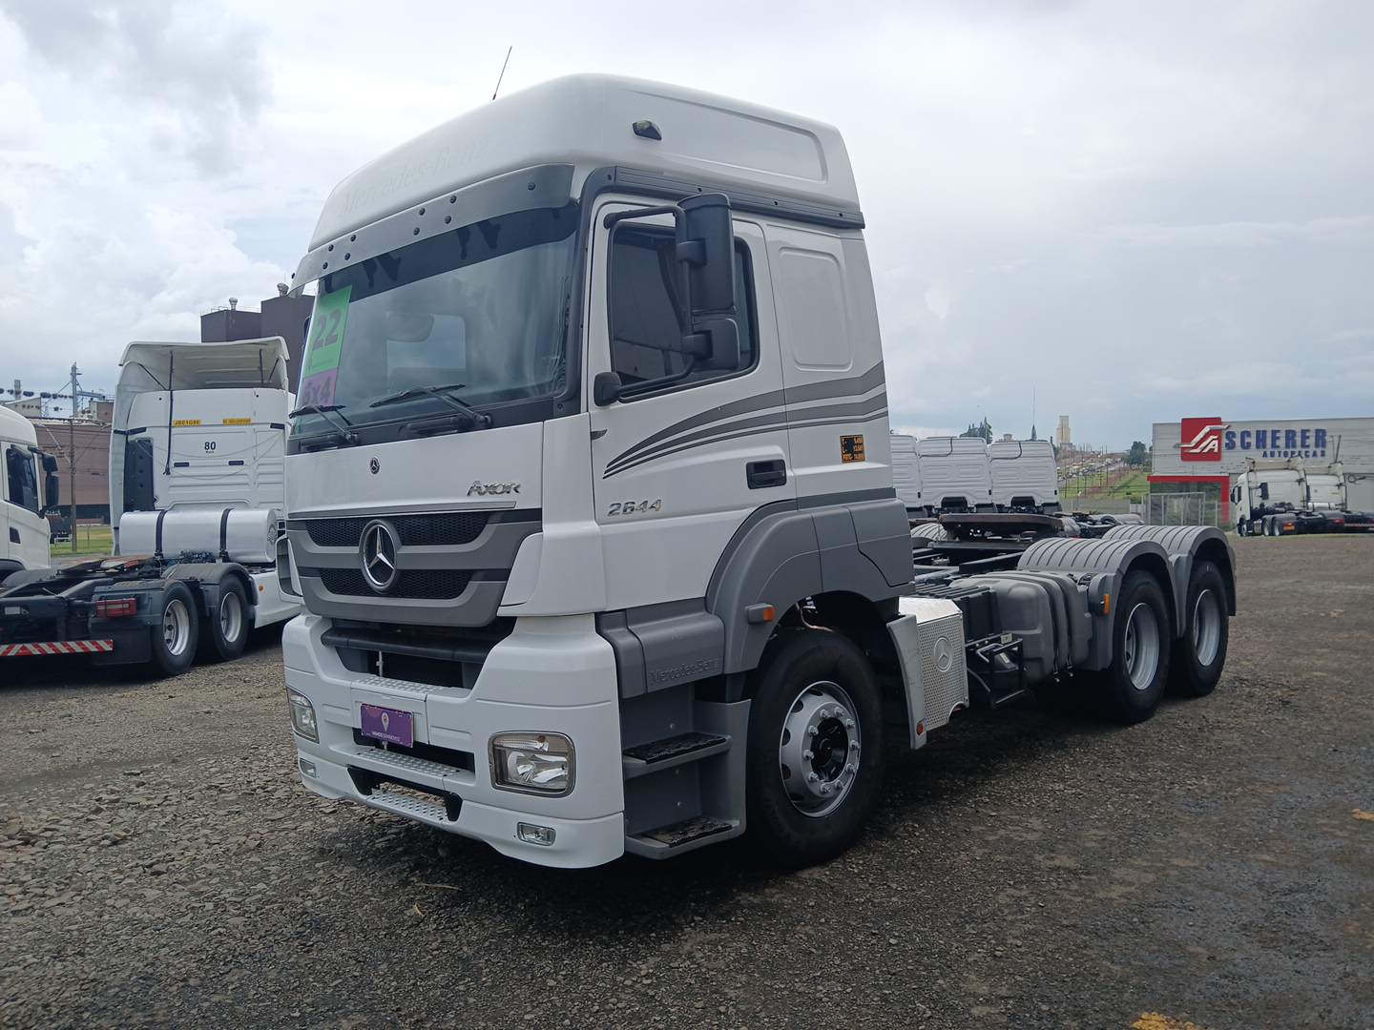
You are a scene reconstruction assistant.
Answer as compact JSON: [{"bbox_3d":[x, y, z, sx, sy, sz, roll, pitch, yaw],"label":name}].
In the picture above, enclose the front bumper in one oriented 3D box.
[{"bbox_3d":[-1.180,0.841,4.415,2.450,0.920,0.300,-2,4,44],"label":"front bumper"}]

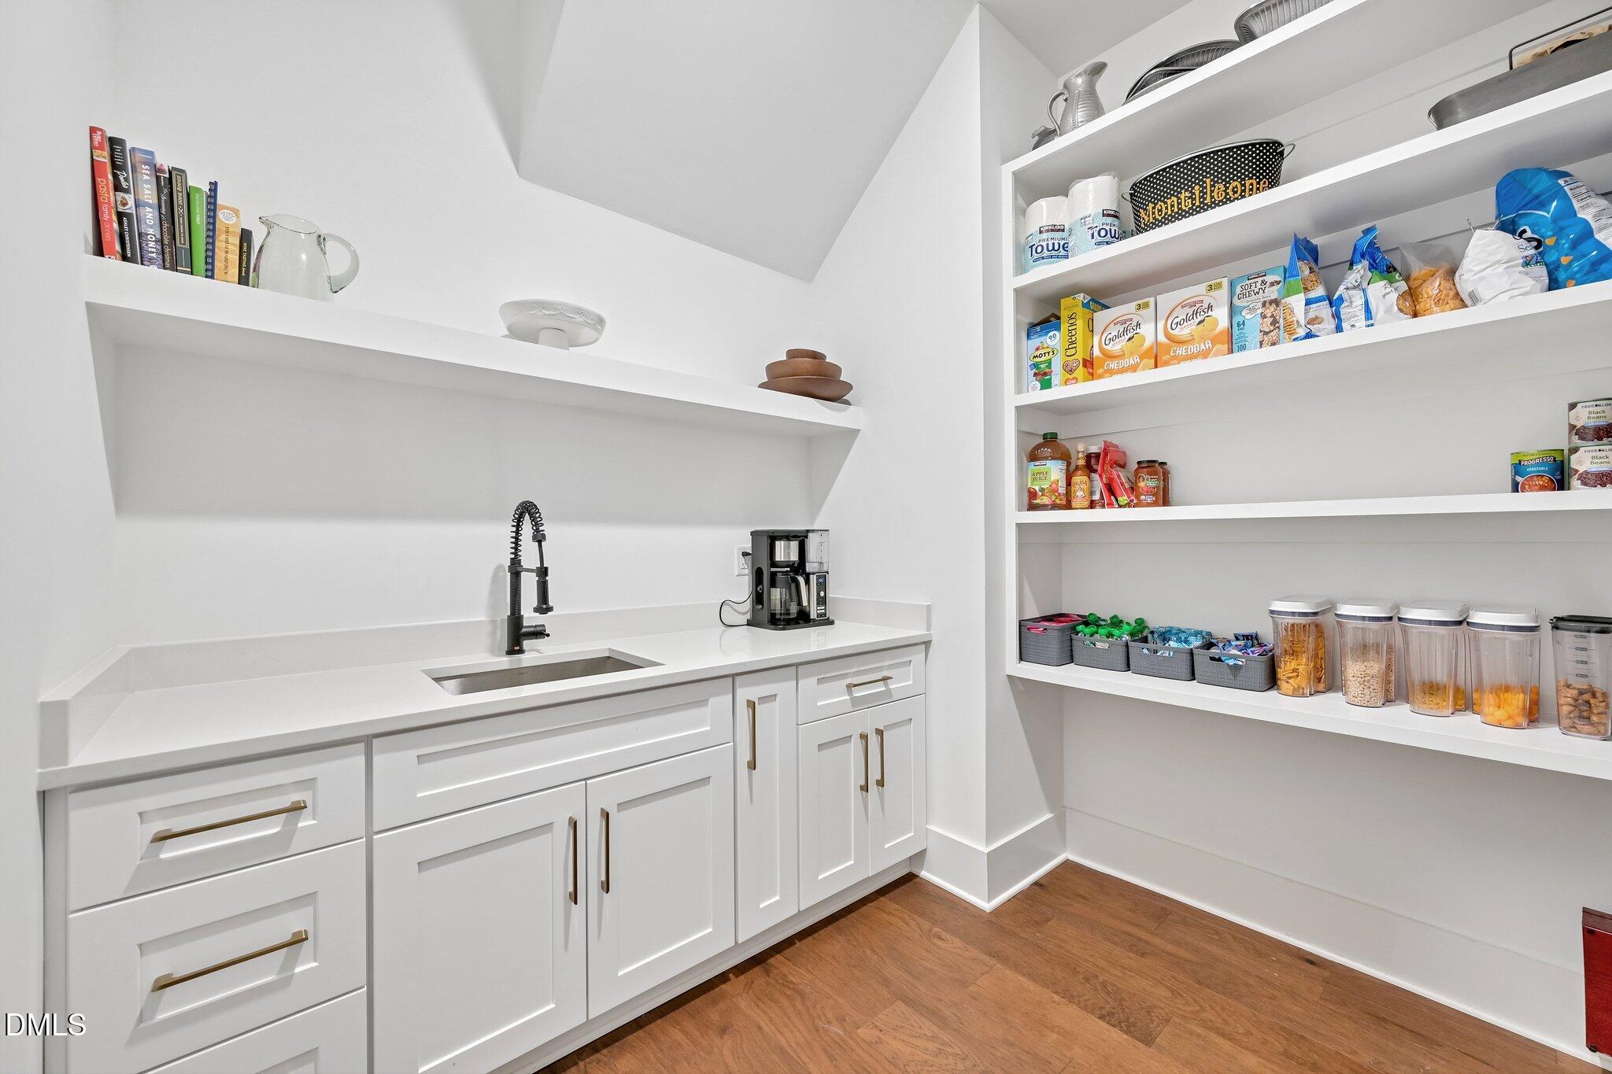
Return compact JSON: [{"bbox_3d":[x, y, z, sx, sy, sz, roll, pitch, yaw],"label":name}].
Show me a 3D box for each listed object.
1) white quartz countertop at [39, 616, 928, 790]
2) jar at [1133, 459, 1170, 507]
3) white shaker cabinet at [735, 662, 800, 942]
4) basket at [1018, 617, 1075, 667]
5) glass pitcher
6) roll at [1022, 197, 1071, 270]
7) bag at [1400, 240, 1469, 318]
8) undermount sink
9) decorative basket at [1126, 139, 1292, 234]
[{"bbox_3d":[-0.556,0.322,1.860,2.100,0.144,0.645,0,-1,-41],"label":"white quartz countertop"},{"bbox_3d":[1.130,-0.168,2.067,0.081,0.161,0.081,0,0,0],"label":"jar"},{"bbox_3d":[-0.312,0.769,2.069,0.229,0.772,0.610,0,0,-41],"label":"white shaker cabinet"},{"bbox_3d":[0.927,0.376,2.293,0.315,0.145,0.158,0,0,-41],"label":"basket"},{"bbox_3d":[-1.200,-0.644,1.520,0.189,0.225,0.140,0,0,-41],"label":"glass pitcher"},{"bbox_3d":[0.872,-1.042,2.252,0.153,0.280,0.153,0,0,0],"label":"roll"},{"bbox_3d":[1.494,-0.593,1.483,0.090,0.190,0.125,0,-1,-41],"label":"bag"},{"bbox_3d":[-0.701,0.479,1.690,0.550,0.220,0.400,0,-1,-41],"label":"undermount sink"},{"bbox_3d":[1.238,-1.018,1.952,0.440,0.210,0.270,-1,-1,38],"label":"decorative basket"}]

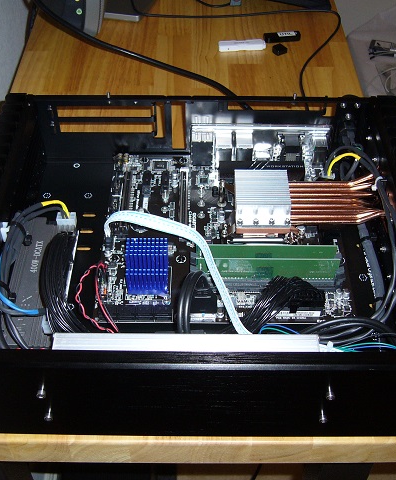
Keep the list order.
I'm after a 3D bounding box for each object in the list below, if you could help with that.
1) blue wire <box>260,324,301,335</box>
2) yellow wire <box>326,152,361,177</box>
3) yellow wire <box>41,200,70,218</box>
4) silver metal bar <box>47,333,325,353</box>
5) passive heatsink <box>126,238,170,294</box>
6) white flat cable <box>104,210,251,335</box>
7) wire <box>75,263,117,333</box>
[{"bbox_3d":[0.068,0.078,0.549,0.041,0.014,0.020,0,46,0],"label":"blue wire"},{"bbox_3d":[0.157,-0.081,0.699,0.038,0.026,0.017,0,46,0],"label":"yellow wire"},{"bbox_3d":[-0.139,-0.032,0.624,0.031,0.022,0.014,0,46,0],"label":"yellow wire"},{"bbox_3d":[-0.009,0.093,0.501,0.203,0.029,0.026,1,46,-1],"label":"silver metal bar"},{"bbox_3d":[-0.046,0.022,0.604,0.037,0.044,0.037,0,46,0],"label":"passive heatsink"},{"bbox_3d":[-0.024,0.031,0.582,0.142,0.045,0.132,0,46,0],"label":"white flat cable"},{"bbox_3d":[-0.091,0.054,0.588,0.048,0.024,0.105,0,46,0],"label":"wire"}]

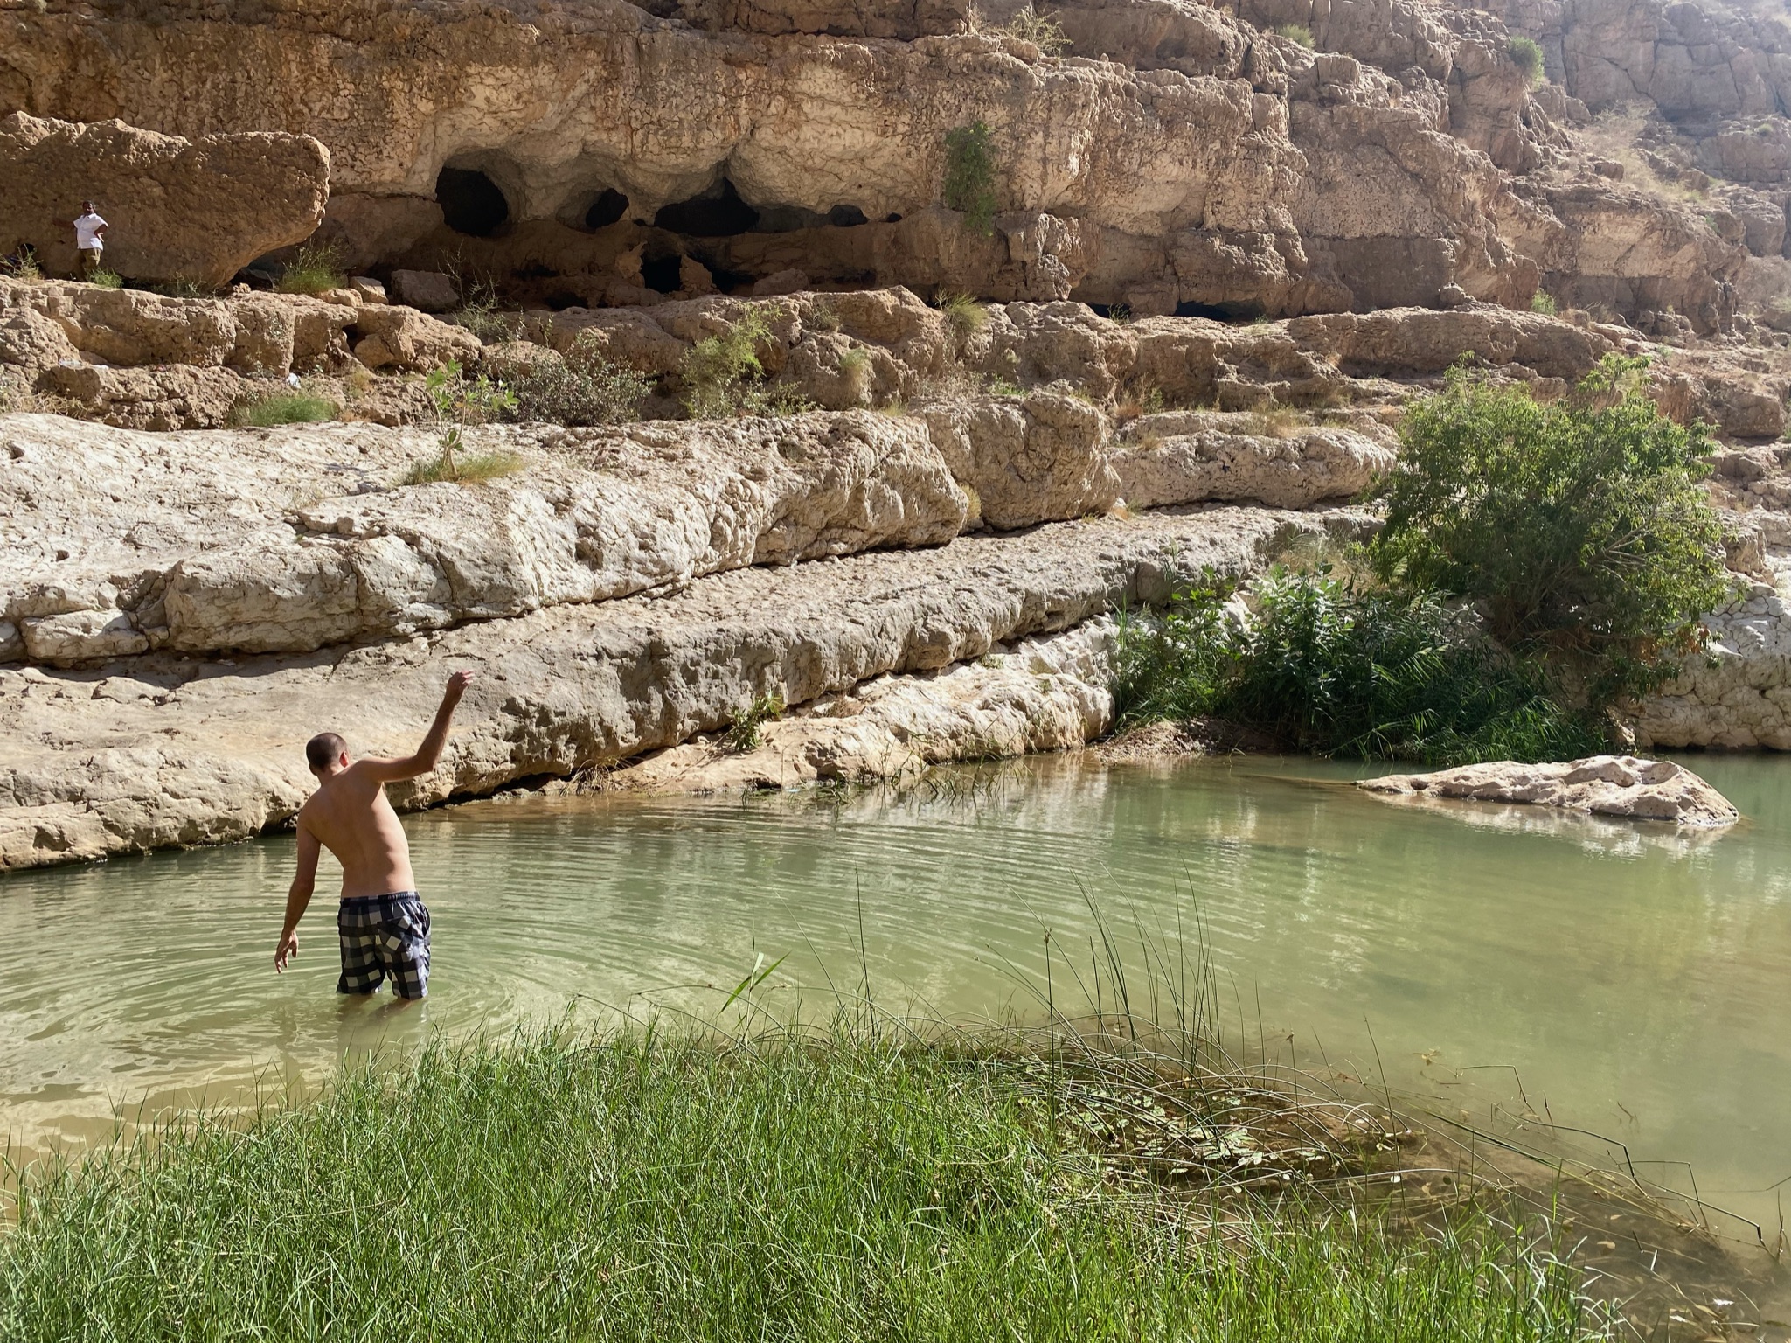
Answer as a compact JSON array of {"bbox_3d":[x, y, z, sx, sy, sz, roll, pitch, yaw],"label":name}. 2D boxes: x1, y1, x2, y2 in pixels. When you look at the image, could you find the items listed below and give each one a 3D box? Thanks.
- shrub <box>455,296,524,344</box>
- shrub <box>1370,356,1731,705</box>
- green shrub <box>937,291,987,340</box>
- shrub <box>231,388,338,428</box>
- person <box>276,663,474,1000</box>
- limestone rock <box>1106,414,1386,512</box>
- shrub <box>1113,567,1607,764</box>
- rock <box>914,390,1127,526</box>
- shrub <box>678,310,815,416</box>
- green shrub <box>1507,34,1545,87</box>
[{"bbox_3d":[-6.789,-5.883,22.500,1.137,0.788,1.000,0,2,0],"label":"shrub"},{"bbox_3d":[8.512,-1.838,17.500,4.483,4.323,4.000,0,2,0],"label":"shrub"},{"bbox_3d":[1.186,-6.337,24.000,0.893,0.867,0.850,0,2,0],"label":"green shrub"},{"bbox_3d":[-8.184,-3.527,18.000,1.428,0.519,0.900,0,2,0],"label":"shrub"},{"bbox_3d":[-2.170,0.901,5.607,0.820,1.820,0.500,0,2,-12],"label":"person"},{"bbox_3d":[5.508,-3.265,20.800,4.204,1.435,2.000,0,2,0],"label":"limestone rock"},{"bbox_3d":[5.700,-0.069,16.500,5.869,2.342,2.600,0,2,0],"label":"shrub"},{"bbox_3d":[1.764,-3.087,19.600,2.883,1.946,2.200,0,2,-12],"label":"rock"},{"bbox_3d":[-2.161,-4.460,19.500,1.880,1.539,1.400,0,2,0],"label":"shrub"},{"bbox_3d":[18.281,-17.718,39.000,1.130,1.492,1.100,0,2,0],"label":"green shrub"}]

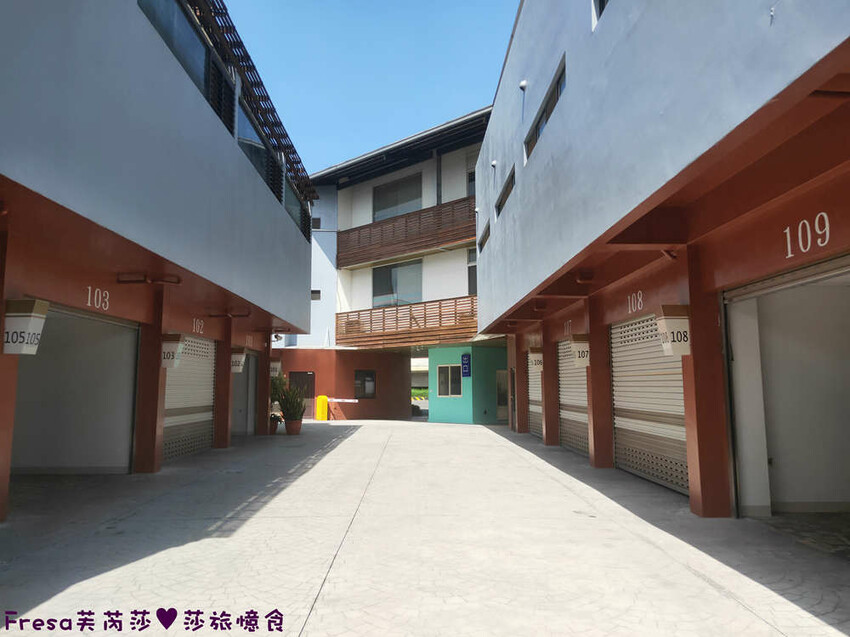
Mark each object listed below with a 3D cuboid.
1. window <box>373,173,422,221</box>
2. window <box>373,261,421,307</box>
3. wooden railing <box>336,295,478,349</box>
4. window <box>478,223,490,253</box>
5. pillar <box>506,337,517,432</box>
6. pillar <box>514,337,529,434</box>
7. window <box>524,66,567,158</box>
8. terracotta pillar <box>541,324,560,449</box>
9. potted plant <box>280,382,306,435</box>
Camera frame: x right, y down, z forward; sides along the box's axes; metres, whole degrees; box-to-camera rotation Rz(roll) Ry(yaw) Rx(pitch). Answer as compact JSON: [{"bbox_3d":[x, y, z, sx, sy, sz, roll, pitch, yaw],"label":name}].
[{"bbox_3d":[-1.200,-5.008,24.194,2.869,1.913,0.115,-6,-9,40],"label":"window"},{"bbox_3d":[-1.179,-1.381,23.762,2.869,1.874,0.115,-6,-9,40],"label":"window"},{"bbox_3d":[-0.974,0.280,22.269,7.554,1.587,0.115,-6,-9,40],"label":"wooden railing"},{"bbox_3d":[1.870,-2.423,17.421,0.105,0.478,2.964,0,-7,-1],"label":"window"},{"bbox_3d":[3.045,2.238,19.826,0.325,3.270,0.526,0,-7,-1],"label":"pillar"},{"bbox_3d":[3.153,2.139,18.433,0.344,3.136,0.363,0,-7,-1],"label":"pillar"},{"bbox_3d":[2.021,-3.366,9.513,0.105,0.478,2.964,0,-7,-1],"label":"window"},{"bbox_3d":[3.230,1.663,14.639,0.344,3.184,0.354,0,-7,-1],"label":"terracotta pillar"},{"bbox_3d":[-4.271,2.971,18.462,0.746,1.587,0.717,0,-7,-1],"label":"potted plant"}]

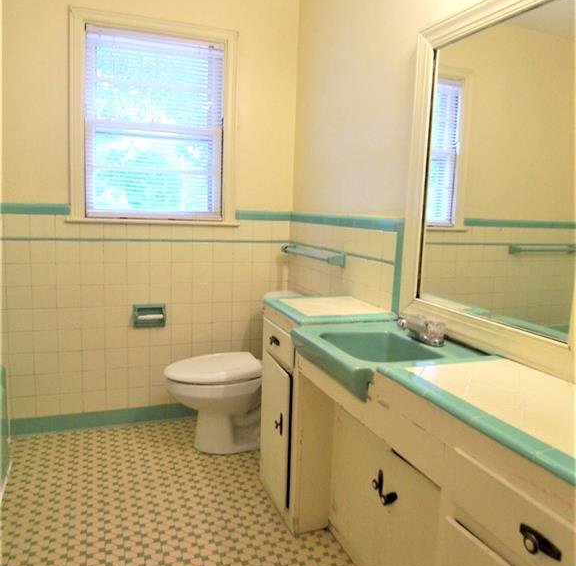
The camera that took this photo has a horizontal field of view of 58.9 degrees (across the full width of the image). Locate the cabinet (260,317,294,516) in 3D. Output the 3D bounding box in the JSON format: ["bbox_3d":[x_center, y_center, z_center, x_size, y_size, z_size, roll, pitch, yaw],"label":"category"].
[{"bbox_3d":[0.143,0.504,2.067,0.390,0.750,0.431,-1,9,-21],"label":"cabinet"}]

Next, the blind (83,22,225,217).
[{"bbox_3d":[-0.661,-0.776,2.581,0.672,0.906,0.046,-1,9,-21],"label":"blind"}]

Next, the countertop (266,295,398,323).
[{"bbox_3d":[0.148,0.100,2.002,0.413,0.034,0.423,-1,9,-21],"label":"countertop"}]

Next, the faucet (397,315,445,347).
[{"bbox_3d":[0.413,0.143,1.582,0.118,0.076,0.155,-1,9,-21],"label":"faucet"}]

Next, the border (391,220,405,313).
[{"bbox_3d":[0.400,-0.055,1.890,0.016,0.350,0.048,-1,9,-21],"label":"border"}]

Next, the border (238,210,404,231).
[{"bbox_3d":[0.073,-0.287,2.313,0.316,0.049,1.127,-1,9,-21],"label":"border"}]

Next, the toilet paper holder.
[{"bbox_3d":[-0.725,0.174,2.681,0.162,0.119,0.061,-1,9,-21],"label":"toilet paper holder"}]

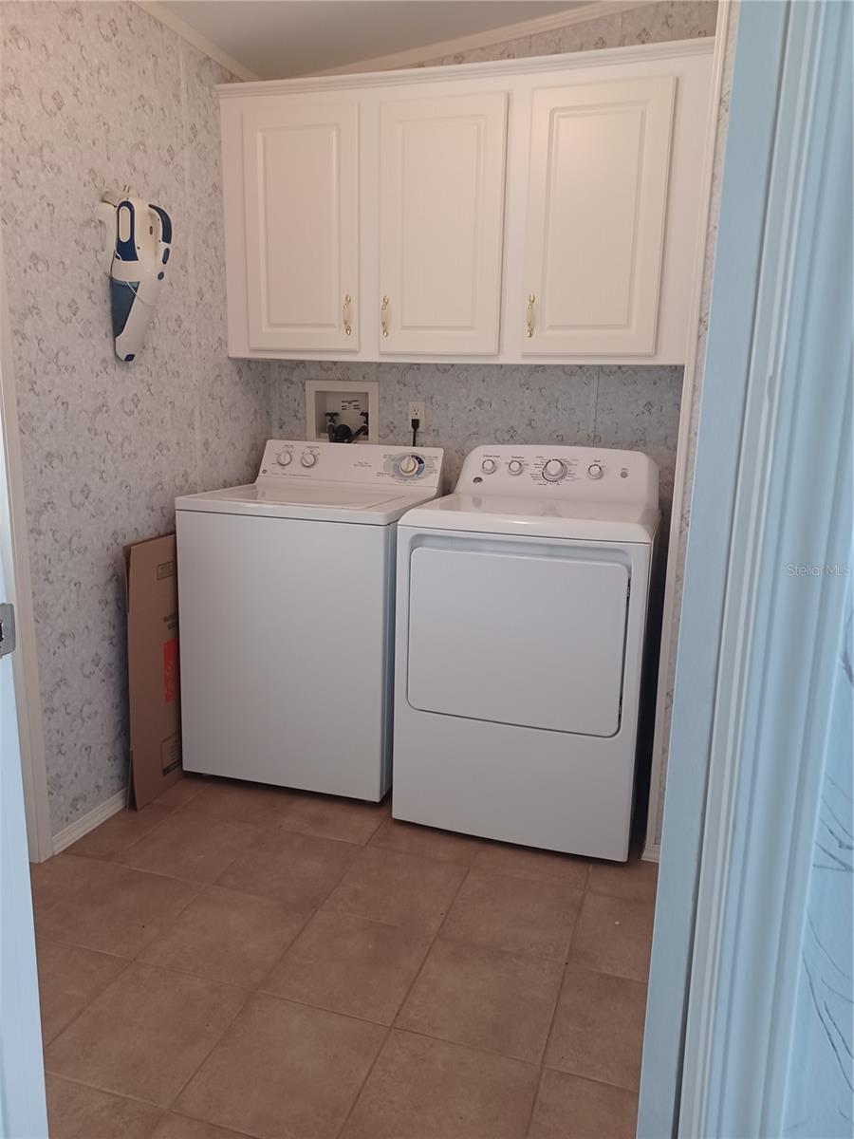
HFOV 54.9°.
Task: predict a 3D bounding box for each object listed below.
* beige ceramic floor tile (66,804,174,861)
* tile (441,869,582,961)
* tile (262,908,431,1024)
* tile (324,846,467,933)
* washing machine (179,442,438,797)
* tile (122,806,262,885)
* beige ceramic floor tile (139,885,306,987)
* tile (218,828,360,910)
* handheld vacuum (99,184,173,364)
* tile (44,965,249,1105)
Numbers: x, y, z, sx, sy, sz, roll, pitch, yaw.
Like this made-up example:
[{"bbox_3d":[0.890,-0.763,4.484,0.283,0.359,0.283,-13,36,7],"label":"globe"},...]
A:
[{"bbox_3d":[-0.878,0.755,2.370,0.160,0.010,0.300,5,12,17],"label":"beige ceramic floor tile"},{"bbox_3d":[0.215,0.847,2.031,0.300,0.010,0.300,5,12,17],"label":"tile"},{"bbox_3d":[-0.169,0.881,1.836,0.300,0.010,0.300,5,12,17],"label":"tile"},{"bbox_3d":[-0.075,0.823,2.121,0.300,0.010,0.300,5,12,17],"label":"tile"},{"bbox_3d":[-0.357,0.124,2.794,0.686,1.072,0.655,5,12,16],"label":"washing machine"},{"bbox_3d":[-0.657,0.774,2.301,0.300,0.010,0.300,5,12,17],"label":"tile"},{"bbox_3d":[-0.459,0.856,1.926,0.300,0.010,0.300,5,12,17],"label":"beige ceramic floor tile"},{"bbox_3d":[-0.366,0.798,2.211,0.300,0.010,0.300,5,12,17],"label":"tile"},{"bbox_3d":[-0.775,-0.787,2.256,0.145,0.420,0.110,5,12,17],"label":"handheld vacuum"},{"bbox_3d":[-0.553,0.914,1.641,0.300,0.010,0.300,5,12,17],"label":"tile"}]

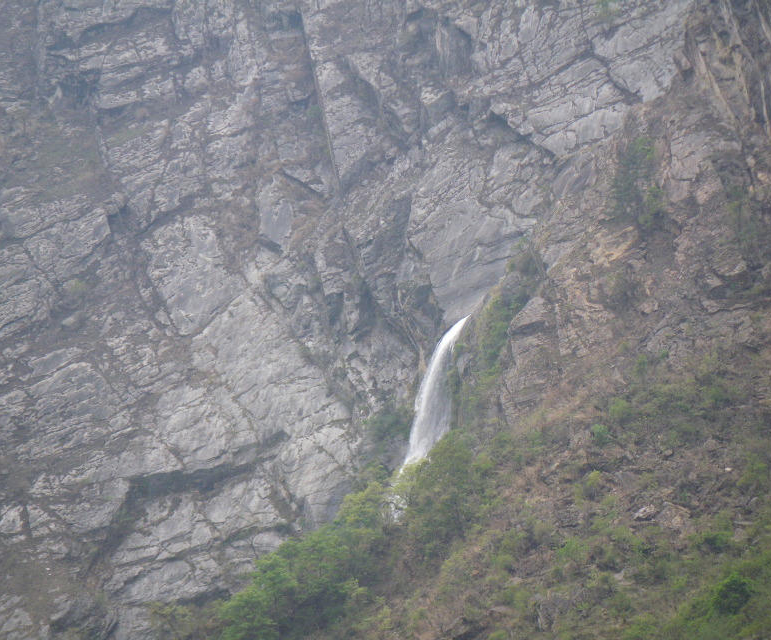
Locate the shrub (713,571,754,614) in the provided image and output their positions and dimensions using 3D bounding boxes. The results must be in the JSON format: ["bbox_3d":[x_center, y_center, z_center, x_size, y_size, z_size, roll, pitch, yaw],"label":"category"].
[{"bbox_3d":[23.131,18.232,230.000,2.744,2.604,2.661,0,-10,0],"label":"shrub"}]

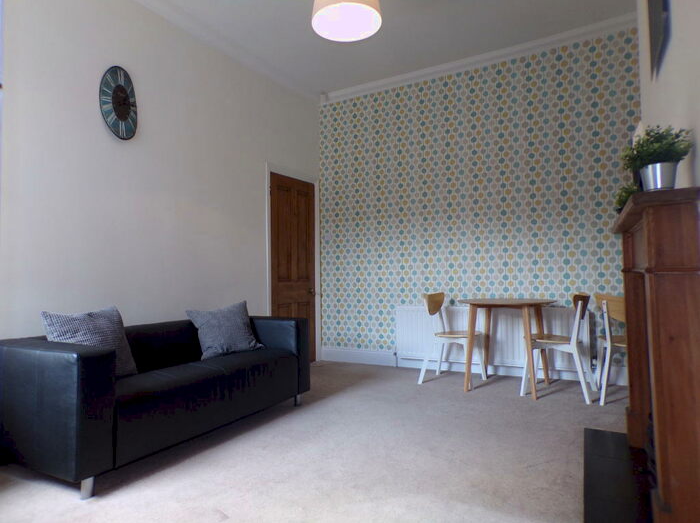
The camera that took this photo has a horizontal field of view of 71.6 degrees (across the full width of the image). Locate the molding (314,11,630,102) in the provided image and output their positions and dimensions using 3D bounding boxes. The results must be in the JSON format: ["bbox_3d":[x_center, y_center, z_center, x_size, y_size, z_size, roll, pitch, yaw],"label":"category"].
[{"bbox_3d":[1.055,-2.002,5.003,3.480,0.110,0.100,-3,-3,31],"label":"molding"}]

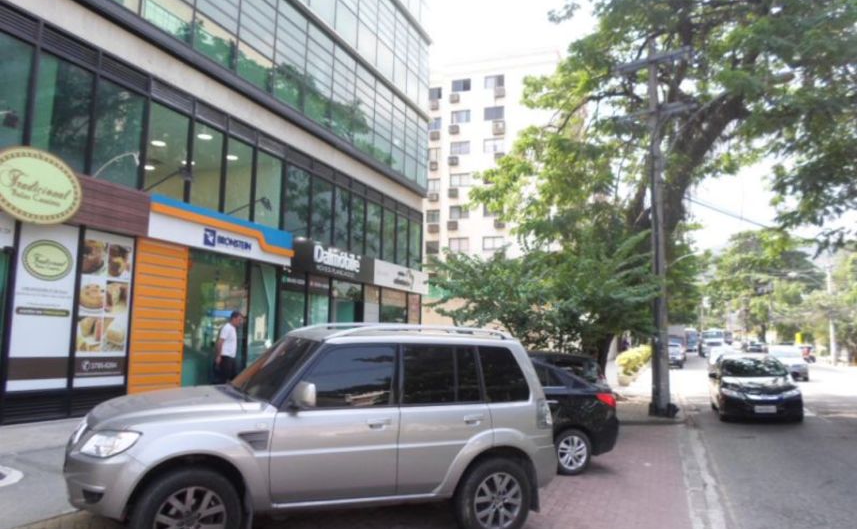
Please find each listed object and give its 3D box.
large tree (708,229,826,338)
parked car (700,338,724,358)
[{"bbox_3d":[32.472,2.520,60.000,9.800,11.200,9.500,-2,-8,23],"label":"large tree"},{"bbox_3d":[23.021,6.745,50.000,1.800,1.550,4.200,-2,-8,23],"label":"parked car"}]

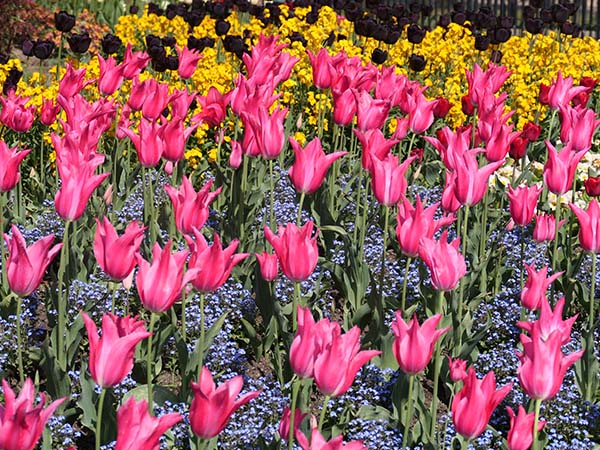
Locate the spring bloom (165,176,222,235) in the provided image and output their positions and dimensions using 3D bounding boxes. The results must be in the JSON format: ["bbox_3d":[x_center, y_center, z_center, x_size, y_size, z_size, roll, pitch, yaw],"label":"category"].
[{"bbox_3d":[-0.175,-0.032,2.930,0.095,0.090,0.081,0,16,0],"label":"spring bloom"}]

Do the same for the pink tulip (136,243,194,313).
[{"bbox_3d":[-0.179,0.071,2.360,0.077,0.091,0.073,5,14,0],"label":"pink tulip"}]

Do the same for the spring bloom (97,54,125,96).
[{"bbox_3d":[-0.422,-0.336,3.980,0.060,0.086,0.057,7,13,0],"label":"spring bloom"}]

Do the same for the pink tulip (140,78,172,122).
[{"bbox_3d":[-0.301,-0.262,3.720,0.061,0.085,0.058,6,14,0],"label":"pink tulip"}]

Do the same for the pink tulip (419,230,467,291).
[{"bbox_3d":[0.206,0.051,2.580,0.067,0.083,0.064,-6,14,0],"label":"pink tulip"}]

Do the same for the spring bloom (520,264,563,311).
[{"bbox_3d":[0.358,0.093,2.650,0.060,0.065,0.057,7,13,0],"label":"spring bloom"}]

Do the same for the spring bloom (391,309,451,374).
[{"bbox_3d":[0.163,0.159,2.420,0.079,0.082,0.075,3,14,0],"label":"spring bloom"}]

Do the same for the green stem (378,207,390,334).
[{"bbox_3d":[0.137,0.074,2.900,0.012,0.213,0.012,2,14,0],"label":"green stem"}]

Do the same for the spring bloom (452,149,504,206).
[{"bbox_3d":[0.280,-0.074,2.800,0.079,0.086,0.075,6,14,0],"label":"spring bloom"}]

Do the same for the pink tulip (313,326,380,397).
[{"bbox_3d":[0.061,0.175,2.290,0.085,0.085,0.072,0,16,0],"label":"pink tulip"}]

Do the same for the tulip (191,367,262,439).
[{"bbox_3d":[-0.093,0.219,2.200,0.089,0.084,0.071,0,16,0],"label":"tulip"}]

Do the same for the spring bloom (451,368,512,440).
[{"bbox_3d":[0.225,0.221,2.200,0.074,0.084,0.070,0,16,0],"label":"spring bloom"}]

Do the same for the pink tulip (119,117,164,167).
[{"bbox_3d":[-0.298,-0.157,3.360,0.087,0.089,0.082,0,16,0],"label":"pink tulip"}]

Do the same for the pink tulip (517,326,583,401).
[{"bbox_3d":[0.314,0.175,2.250,0.083,0.089,0.071,0,16,0],"label":"pink tulip"}]

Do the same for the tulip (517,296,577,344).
[{"bbox_3d":[0.336,0.140,2.420,0.081,0.082,0.073,0,16,0],"label":"tulip"}]

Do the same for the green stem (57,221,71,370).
[{"bbox_3d":[-0.371,0.114,2.800,0.015,0.252,0.015,0,16,0],"label":"green stem"}]

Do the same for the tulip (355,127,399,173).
[{"bbox_3d":[0.137,-0.134,3.200,0.076,0.074,0.073,6,14,0],"label":"tulip"}]

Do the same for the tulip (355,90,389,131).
[{"bbox_3d":[0.153,-0.243,3.780,0.076,0.087,0.072,0,16,0],"label":"tulip"}]

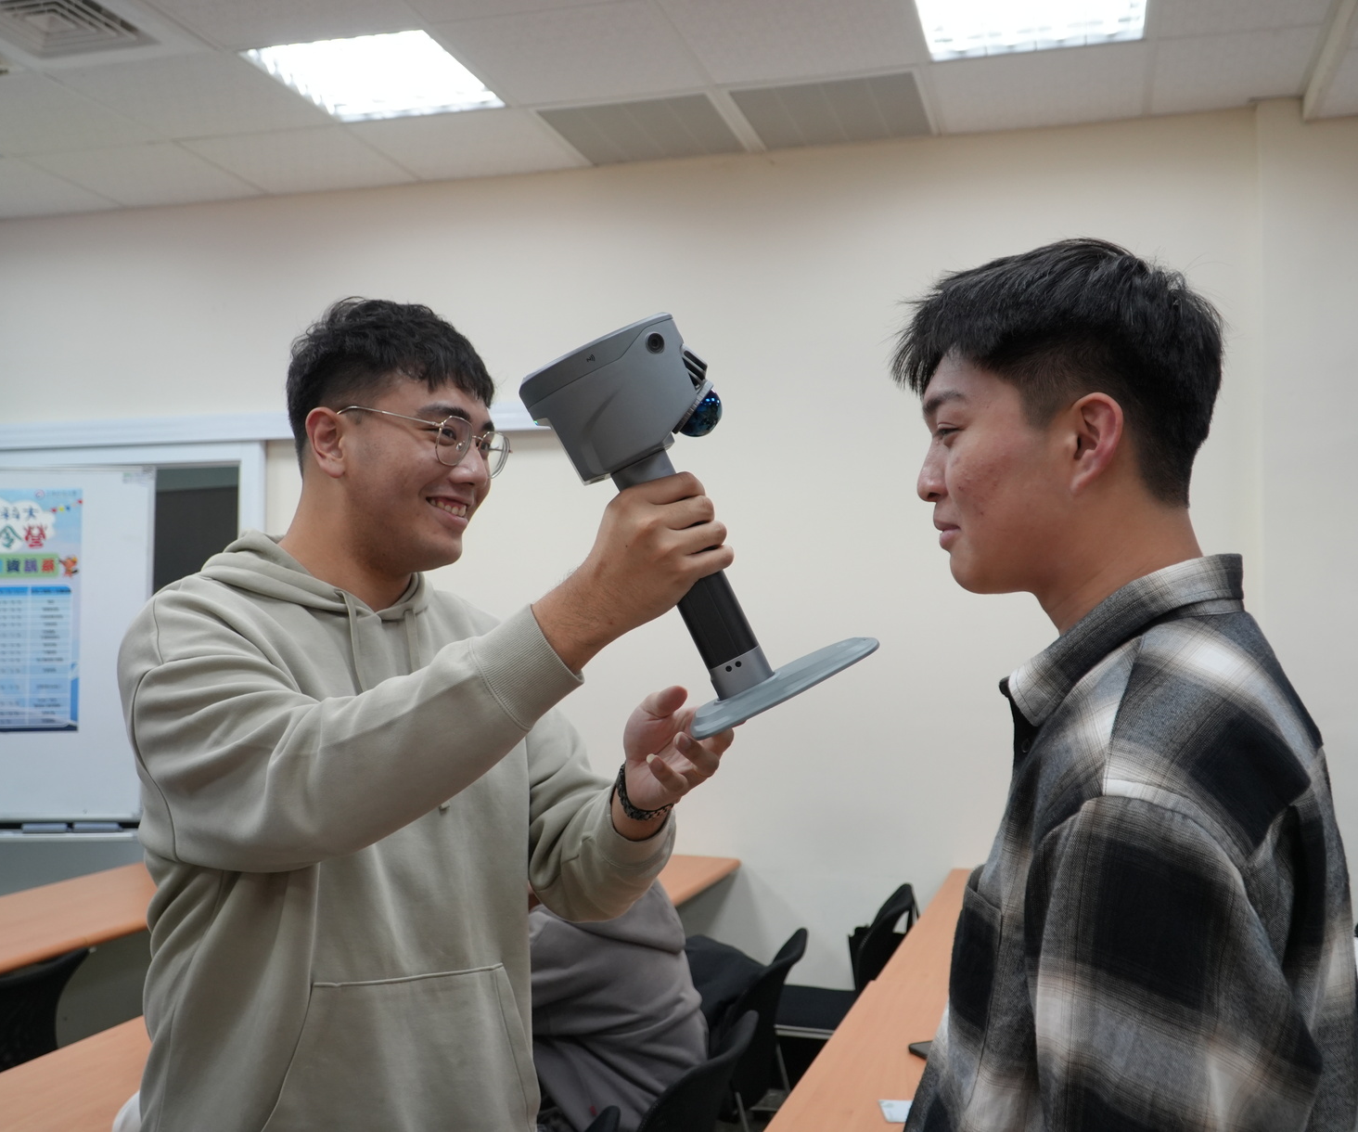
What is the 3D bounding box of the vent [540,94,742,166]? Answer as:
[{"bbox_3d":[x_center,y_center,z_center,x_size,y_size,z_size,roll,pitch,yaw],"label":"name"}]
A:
[{"bbox_3d":[-0.105,-1.391,4.205,0.555,0.040,0.540,0,-2,16],"label":"vent"}]

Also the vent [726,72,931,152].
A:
[{"bbox_3d":[0.479,-1.393,4.040,0.555,0.040,0.540,0,-2,16],"label":"vent"}]

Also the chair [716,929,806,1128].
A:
[{"bbox_3d":[0.014,1.263,3.047,0.540,0.780,0.470,0,-2,16],"label":"chair"}]

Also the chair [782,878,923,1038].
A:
[{"bbox_3d":[0.372,1.284,3.591,0.540,0.780,0.470,0,-2,16],"label":"chair"}]

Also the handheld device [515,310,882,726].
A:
[{"bbox_3d":[0.009,-0.039,1.060,0.160,0.307,0.145,-29,1,0],"label":"handheld device"}]

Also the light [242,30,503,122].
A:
[{"bbox_3d":[-0.863,-1.426,3.807,0.570,0.070,0.570,0,-2,16],"label":"light"}]

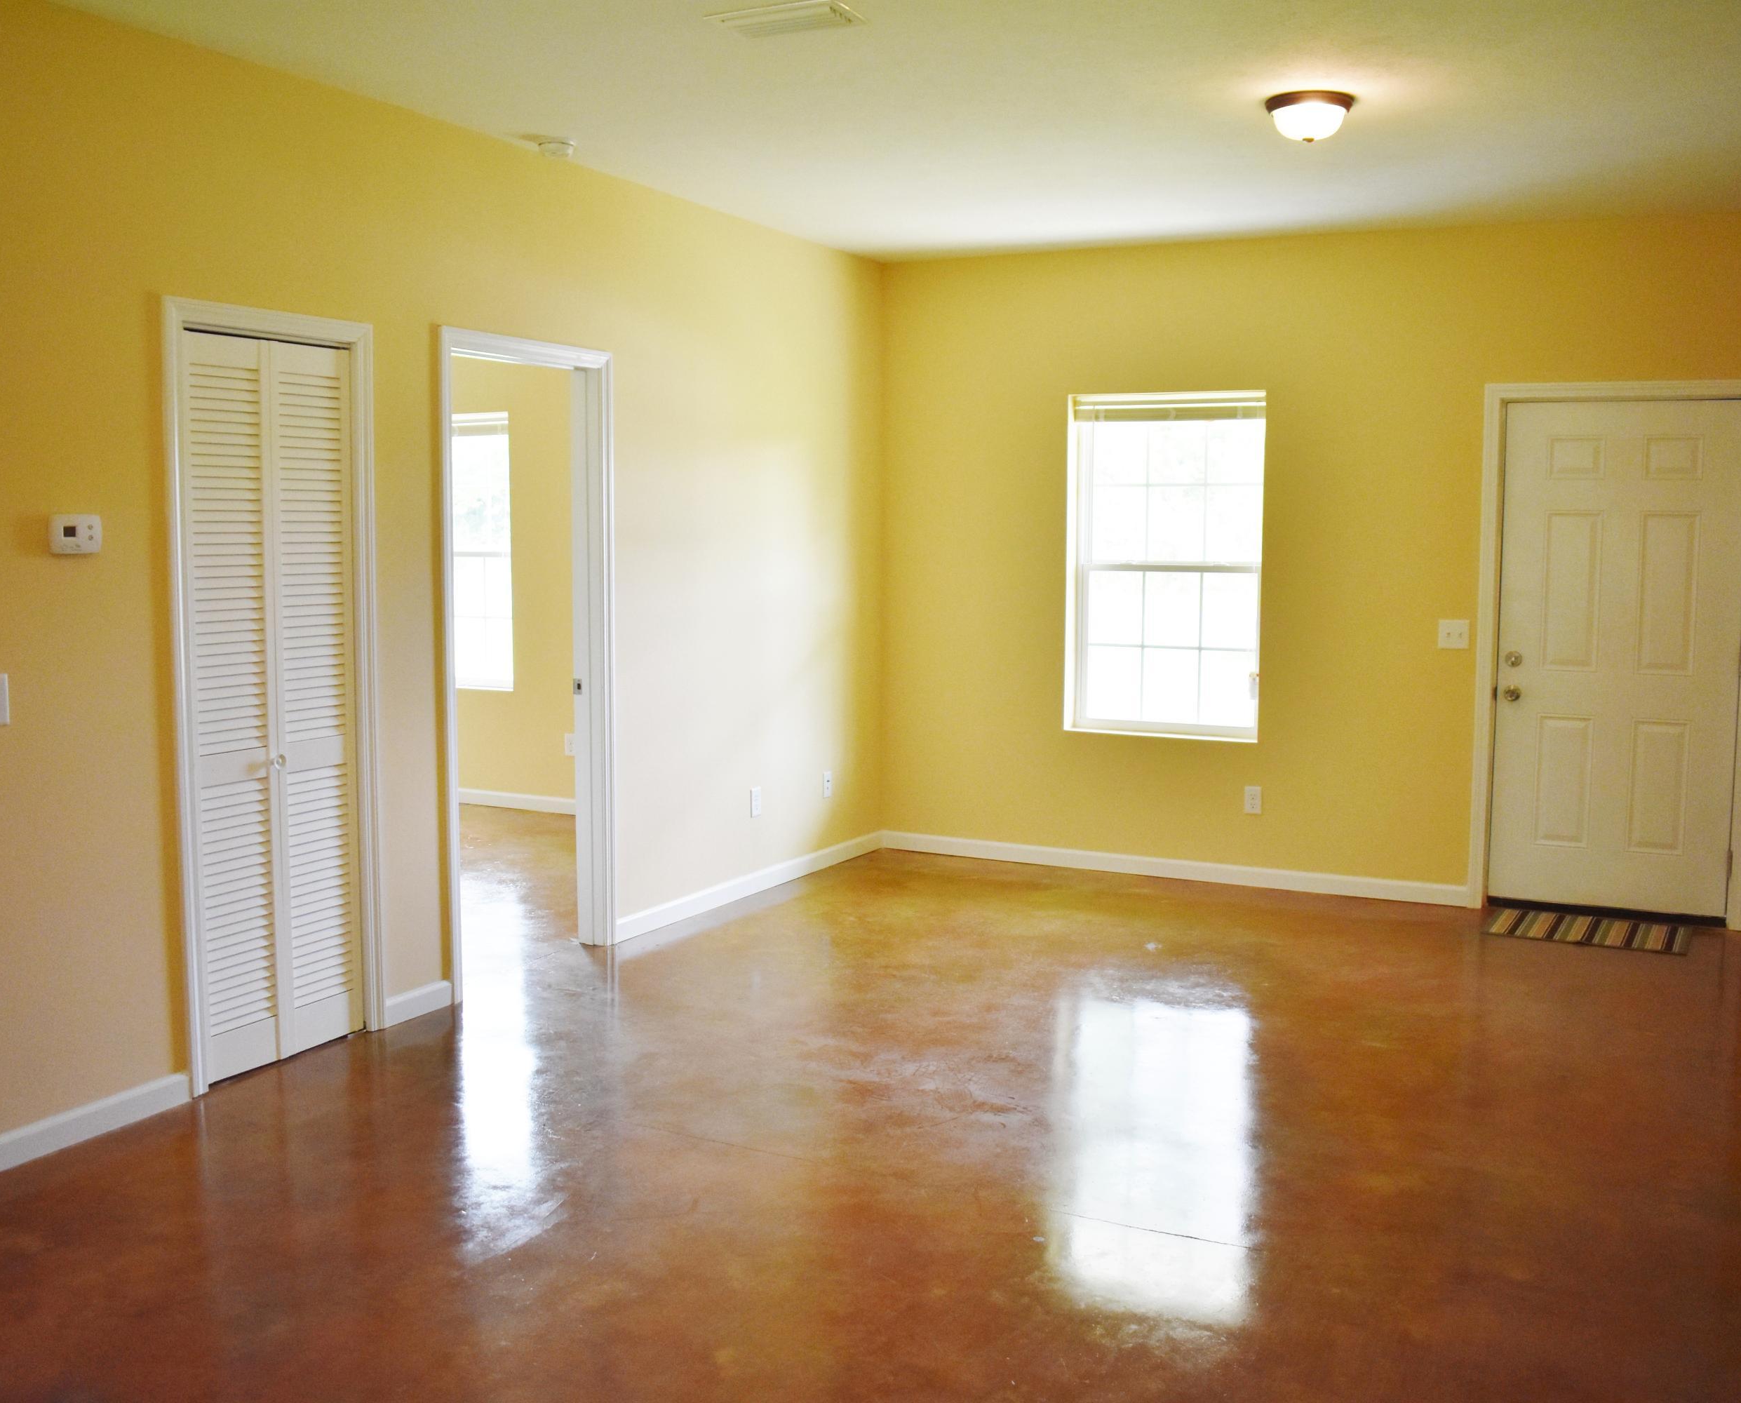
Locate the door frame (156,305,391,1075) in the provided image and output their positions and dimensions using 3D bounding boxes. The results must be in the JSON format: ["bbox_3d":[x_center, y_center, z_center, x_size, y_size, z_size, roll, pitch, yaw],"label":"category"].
[{"bbox_3d":[-1.692,-0.016,4.485,0.120,2.136,0.717,3,7,28],"label":"door frame"}]

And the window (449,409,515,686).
[{"bbox_3d":[-2.352,-0.845,8.947,0.900,1.537,0.100,3,7,28],"label":"window"}]

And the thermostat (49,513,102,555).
[{"bbox_3d":[-1.929,-0.410,3.853,0.030,0.094,0.134,3,7,28],"label":"thermostat"}]

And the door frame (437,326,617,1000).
[{"bbox_3d":[-1.190,-0.132,5.344,0.136,2.141,0.870,3,6,27],"label":"door frame"}]

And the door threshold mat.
[{"bbox_3d":[2.750,0.879,6.047,0.752,0.010,0.475,3,6,27],"label":"door threshold mat"}]

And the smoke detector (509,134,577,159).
[{"bbox_3d":[-1.020,-1.801,5.165,0.126,0.043,0.126,3,6,27],"label":"smoke detector"}]

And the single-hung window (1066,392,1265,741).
[{"bbox_3d":[1.323,-0.604,7.024,0.894,1.520,0.111,3,6,27],"label":"single-hung window"}]

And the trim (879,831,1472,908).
[{"bbox_3d":[1.264,0.742,7.094,2.742,0.083,0.015,3,6,27],"label":"trim"}]

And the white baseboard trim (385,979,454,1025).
[{"bbox_3d":[-1.418,0.957,5.004,0.016,0.088,0.307,3,7,28],"label":"white baseboard trim"}]

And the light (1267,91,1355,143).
[{"bbox_3d":[1.277,-1.682,4.584,0.265,0.123,0.265,3,6,27],"label":"light"}]

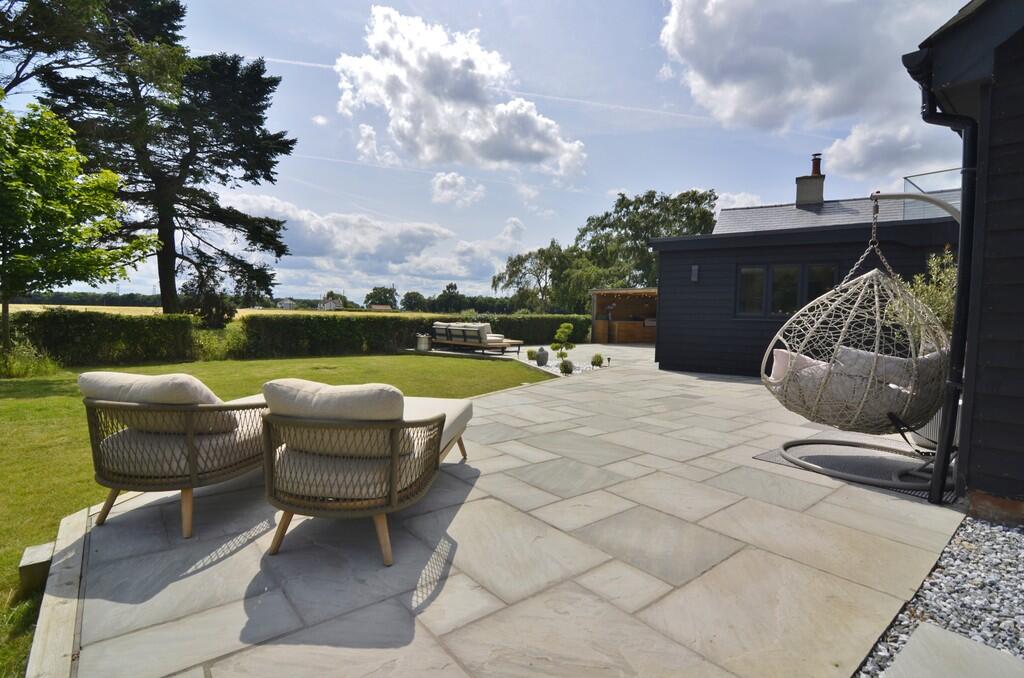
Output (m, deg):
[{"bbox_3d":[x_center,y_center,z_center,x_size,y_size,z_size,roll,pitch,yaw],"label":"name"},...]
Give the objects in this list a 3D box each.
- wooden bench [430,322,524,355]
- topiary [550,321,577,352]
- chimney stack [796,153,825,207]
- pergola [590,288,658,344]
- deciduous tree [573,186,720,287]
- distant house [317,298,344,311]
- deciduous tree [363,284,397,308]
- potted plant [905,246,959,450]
[{"bbox_3d":[-1.000,0.040,13.400,1.400,0.840,2.650,-3,5,-44],"label":"wooden bench"},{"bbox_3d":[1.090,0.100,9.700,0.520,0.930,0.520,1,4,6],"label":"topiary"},{"bbox_3d":[9.170,-4.900,14.000,0.680,1.580,0.620,2,4,21],"label":"chimney stack"},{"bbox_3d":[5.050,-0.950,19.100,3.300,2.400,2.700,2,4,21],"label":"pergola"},{"bbox_3d":[11.200,-6.200,38.000,10.800,10.600,10.000,1,4,16],"label":"deciduous tree"},{"bbox_3d":[-100.000,-19.300,250.000,14.000,6.700,9.000,-1,4,-14],"label":"distant house"},{"bbox_3d":[-64.200,-20.300,220.000,16.000,12.000,15.000,-1,4,-16],"label":"deciduous tree"},{"bbox_3d":[3.970,0.070,4.270,0.620,1.800,0.620,4,5,43],"label":"potted plant"}]

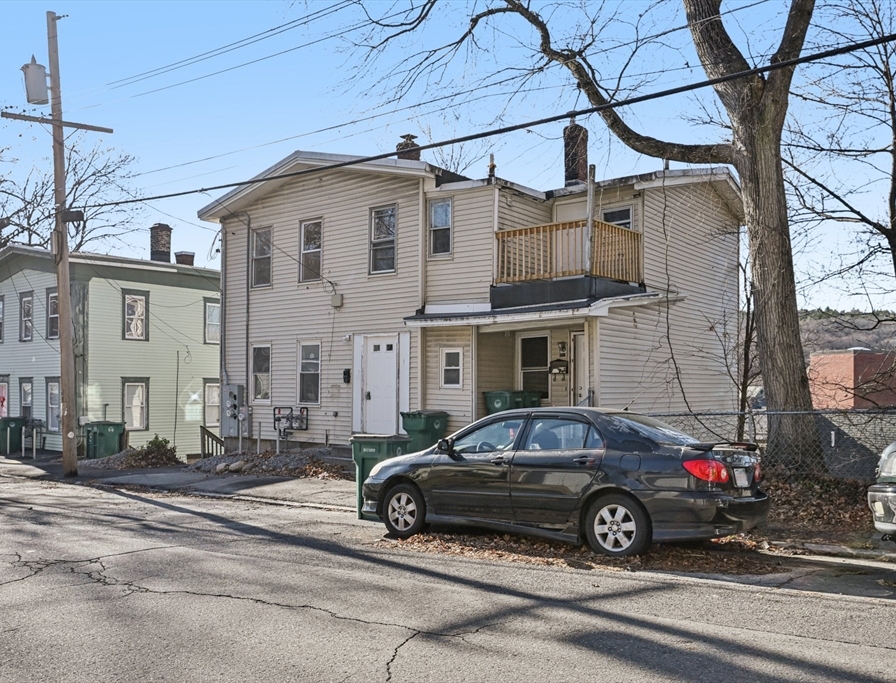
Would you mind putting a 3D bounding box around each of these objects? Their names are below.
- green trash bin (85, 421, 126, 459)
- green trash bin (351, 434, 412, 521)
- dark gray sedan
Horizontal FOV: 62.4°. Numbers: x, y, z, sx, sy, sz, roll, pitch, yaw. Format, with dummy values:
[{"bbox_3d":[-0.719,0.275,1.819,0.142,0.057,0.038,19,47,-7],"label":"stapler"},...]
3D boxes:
[{"bbox_3d":[-10.340,3.000,22.500,0.680,1.100,0.820,-3,-5,44],"label":"green trash bin"},{"bbox_3d":[-0.888,1.850,10.080,0.620,1.080,0.640,-4,-5,33],"label":"green trash bin"},{"bbox_3d":[1.067,1.410,8.010,4.530,1.460,1.710,-6,-7,39],"label":"dark gray sedan"}]

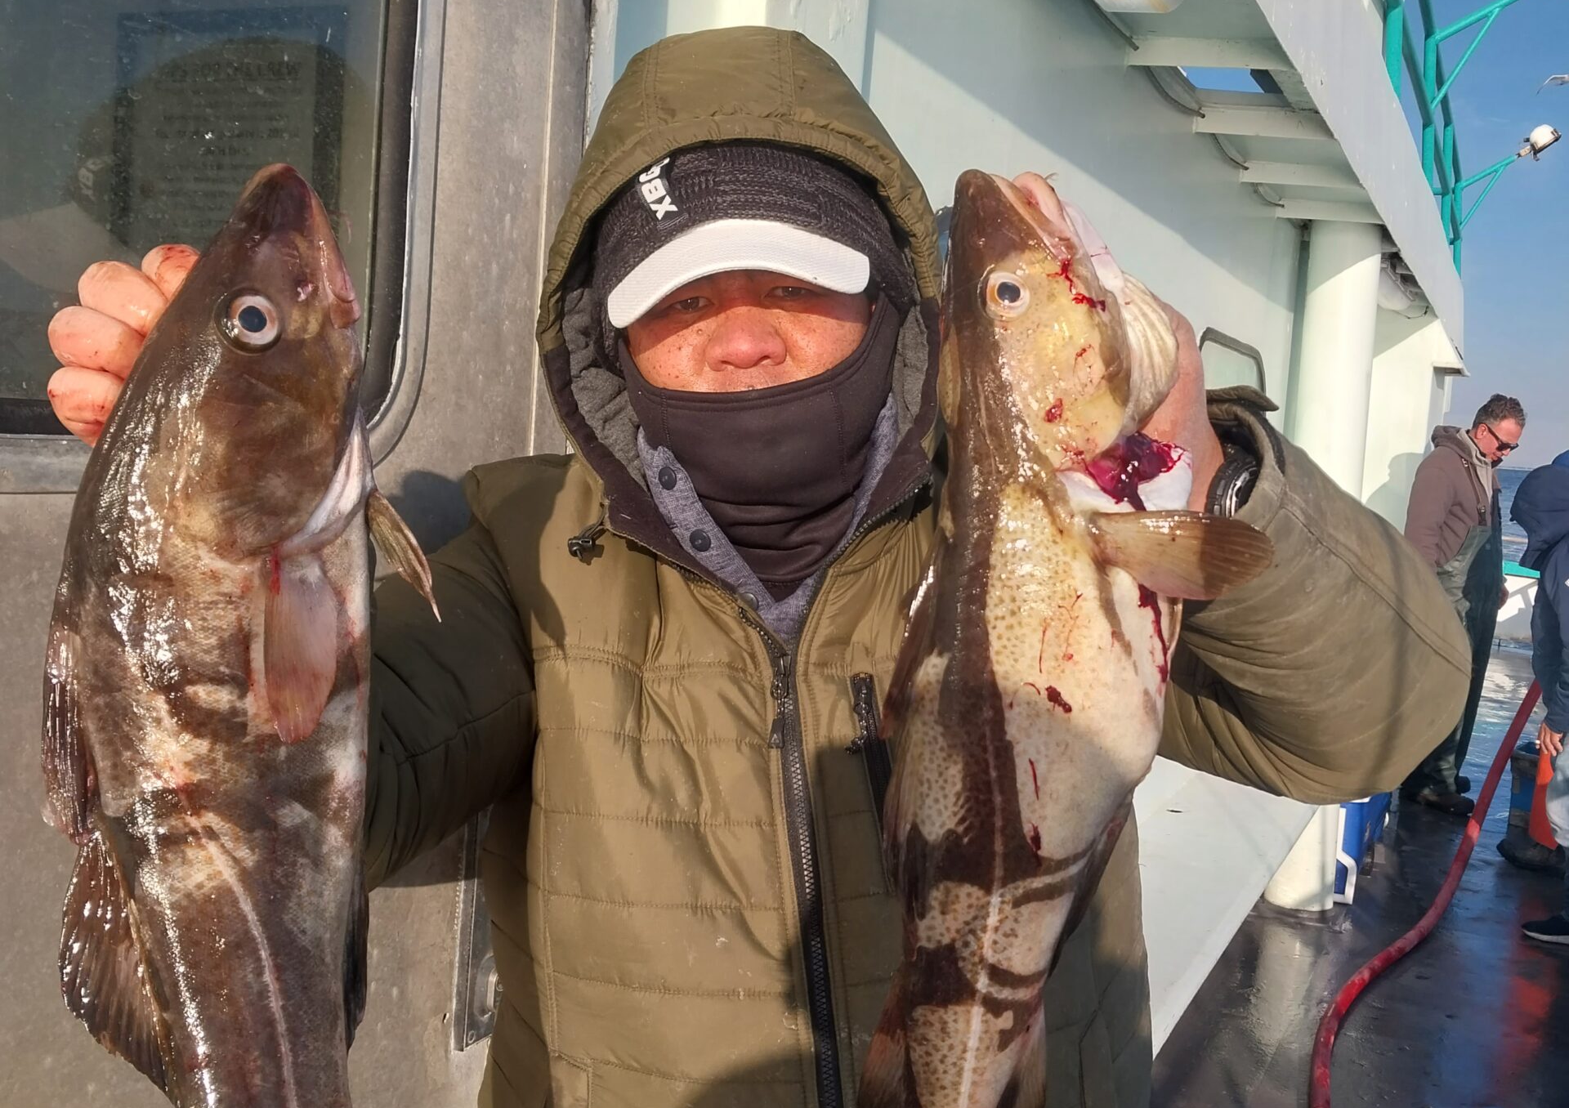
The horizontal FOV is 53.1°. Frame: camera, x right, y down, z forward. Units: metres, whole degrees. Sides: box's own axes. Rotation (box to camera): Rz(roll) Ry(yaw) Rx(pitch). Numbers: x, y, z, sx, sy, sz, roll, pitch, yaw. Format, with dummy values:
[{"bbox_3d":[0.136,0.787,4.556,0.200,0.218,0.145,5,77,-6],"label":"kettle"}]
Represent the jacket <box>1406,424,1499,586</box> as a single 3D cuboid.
[{"bbox_3d":[2.854,-0.192,6.700,0.360,0.740,0.520,7,6,33],"label":"jacket"}]

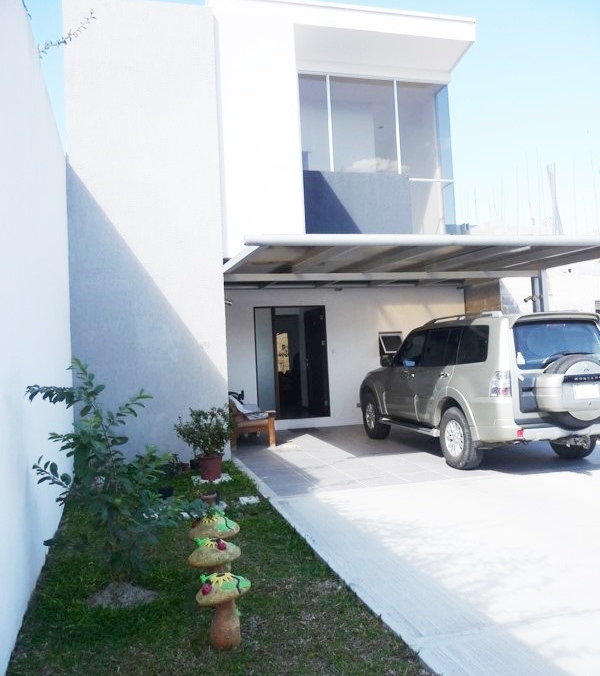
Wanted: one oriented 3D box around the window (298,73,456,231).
[{"bbox_3d":[1.321,-3.011,10.937,2.720,2.660,0.200,-2,0,-15],"label":"window"}]

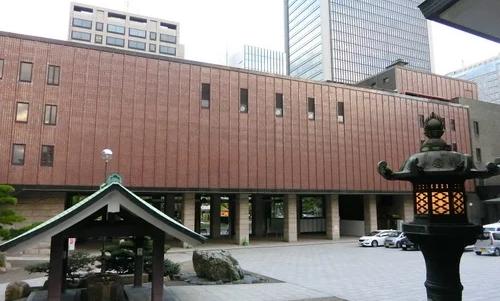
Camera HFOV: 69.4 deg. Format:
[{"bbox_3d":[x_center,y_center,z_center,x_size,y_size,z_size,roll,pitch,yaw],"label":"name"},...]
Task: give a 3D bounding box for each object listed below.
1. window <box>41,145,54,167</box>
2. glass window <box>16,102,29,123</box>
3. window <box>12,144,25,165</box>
[{"bbox_3d":[-15.582,0.448,27.848,0.819,1.616,0.150,4,-9,-23],"label":"window"},{"bbox_3d":[-17.352,-2.862,27.569,0.787,1.581,0.150,4,-9,-23],"label":"glass window"},{"bbox_3d":[-17.816,0.358,27.874,0.816,1.623,0.150,4,-9,-24],"label":"window"}]

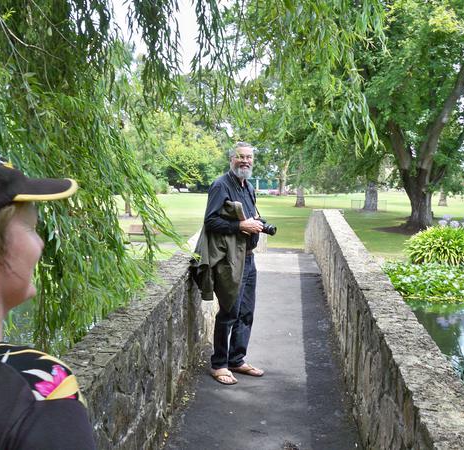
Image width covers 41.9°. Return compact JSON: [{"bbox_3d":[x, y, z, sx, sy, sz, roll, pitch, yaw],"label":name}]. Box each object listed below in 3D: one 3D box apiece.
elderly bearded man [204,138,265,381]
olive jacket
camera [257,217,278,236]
[{"bbox_3d":[0.011,0.270,4.480,0.460,1.760,0.520,3,6,34],"label":"elderly bearded man"},{"bbox_3d":[-0.089,0.232,4.330,0.420,0.780,0.280,3,6,34],"label":"olive jacket"},{"bbox_3d":[0.234,0.018,4.360,0.150,0.100,0.135,15,12,30],"label":"camera"}]

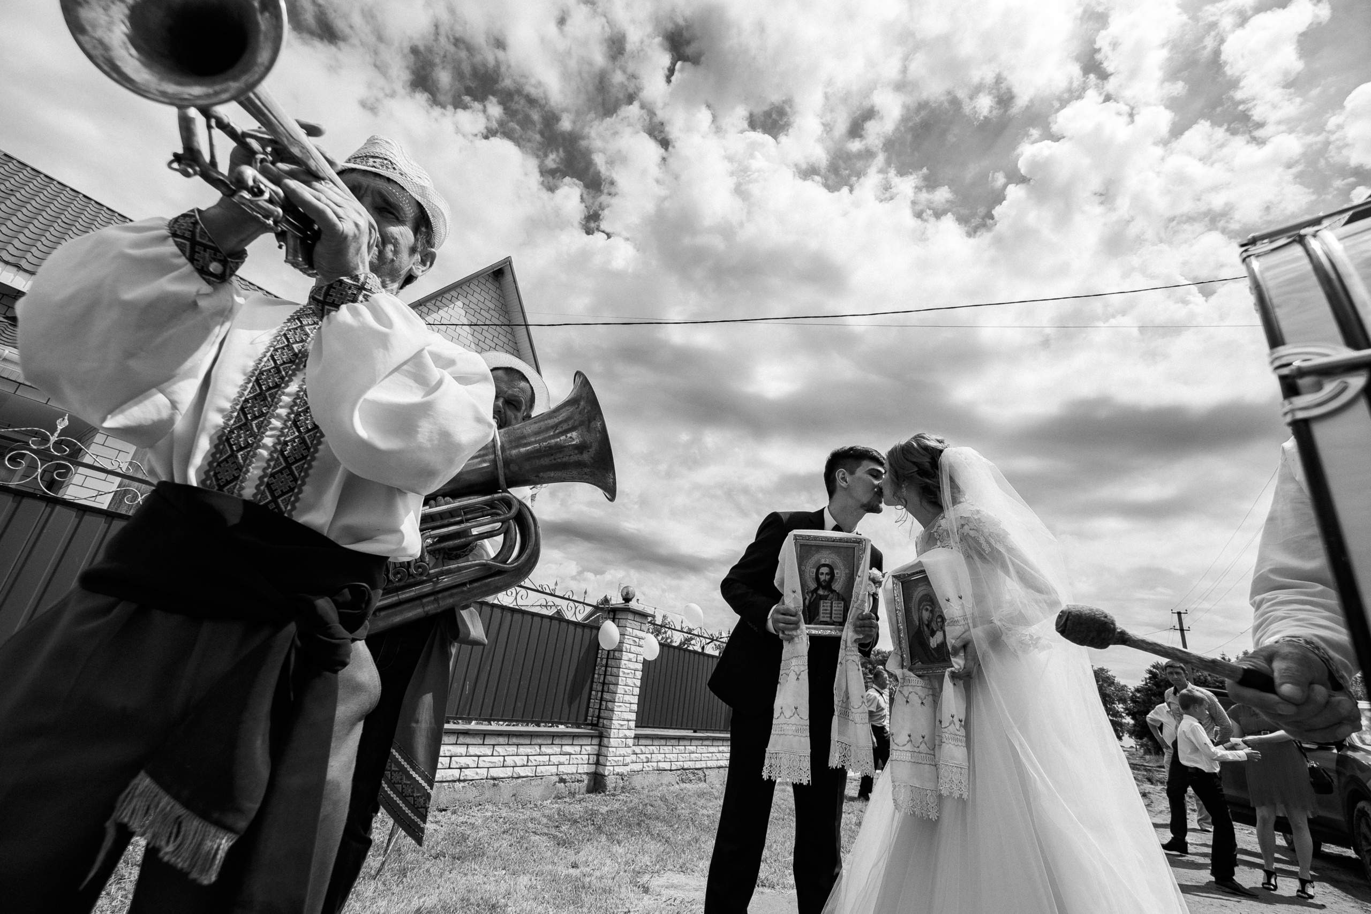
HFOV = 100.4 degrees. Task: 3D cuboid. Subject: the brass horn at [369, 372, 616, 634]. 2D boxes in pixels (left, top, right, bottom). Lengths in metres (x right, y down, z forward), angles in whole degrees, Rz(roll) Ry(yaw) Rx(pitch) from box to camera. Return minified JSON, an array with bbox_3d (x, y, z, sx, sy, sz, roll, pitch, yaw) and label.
[{"bbox_3d":[-0.532,0.110,1.233,0.750,0.431,0.320,-17,-7,-19],"label":"brass horn"}]

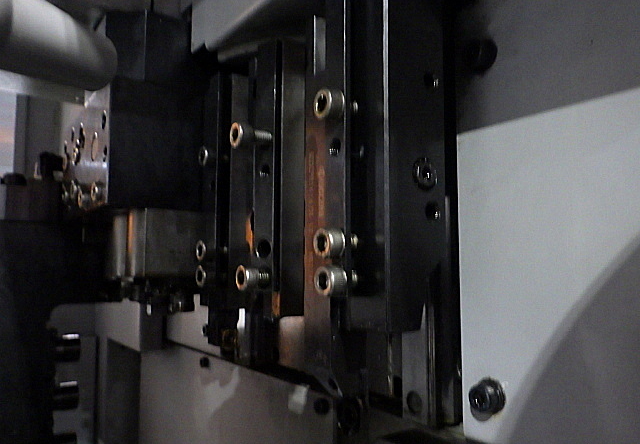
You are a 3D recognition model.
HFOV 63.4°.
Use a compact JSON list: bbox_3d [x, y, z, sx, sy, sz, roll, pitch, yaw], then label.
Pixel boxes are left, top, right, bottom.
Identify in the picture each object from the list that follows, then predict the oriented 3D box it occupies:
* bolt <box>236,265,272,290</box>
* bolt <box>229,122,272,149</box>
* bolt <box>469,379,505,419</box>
[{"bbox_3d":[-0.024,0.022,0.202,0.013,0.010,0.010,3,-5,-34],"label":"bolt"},{"bbox_3d":[-0.027,-0.033,0.204,0.015,0.010,0.010,3,-5,-34],"label":"bolt"},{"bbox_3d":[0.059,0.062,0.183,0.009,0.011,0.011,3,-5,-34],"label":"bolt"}]

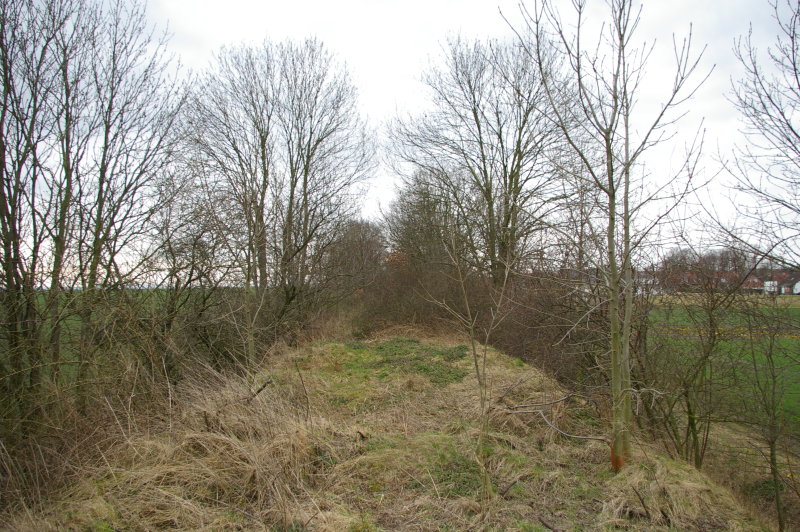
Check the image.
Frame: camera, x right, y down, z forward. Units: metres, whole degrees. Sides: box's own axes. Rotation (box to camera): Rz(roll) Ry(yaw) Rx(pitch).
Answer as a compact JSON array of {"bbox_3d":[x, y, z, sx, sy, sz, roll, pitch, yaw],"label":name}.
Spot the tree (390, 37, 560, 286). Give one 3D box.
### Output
[{"bbox_3d":[3.200,-3.400,25.200,7.300,12.100,6.900,0,-2,0],"label":"tree"}]

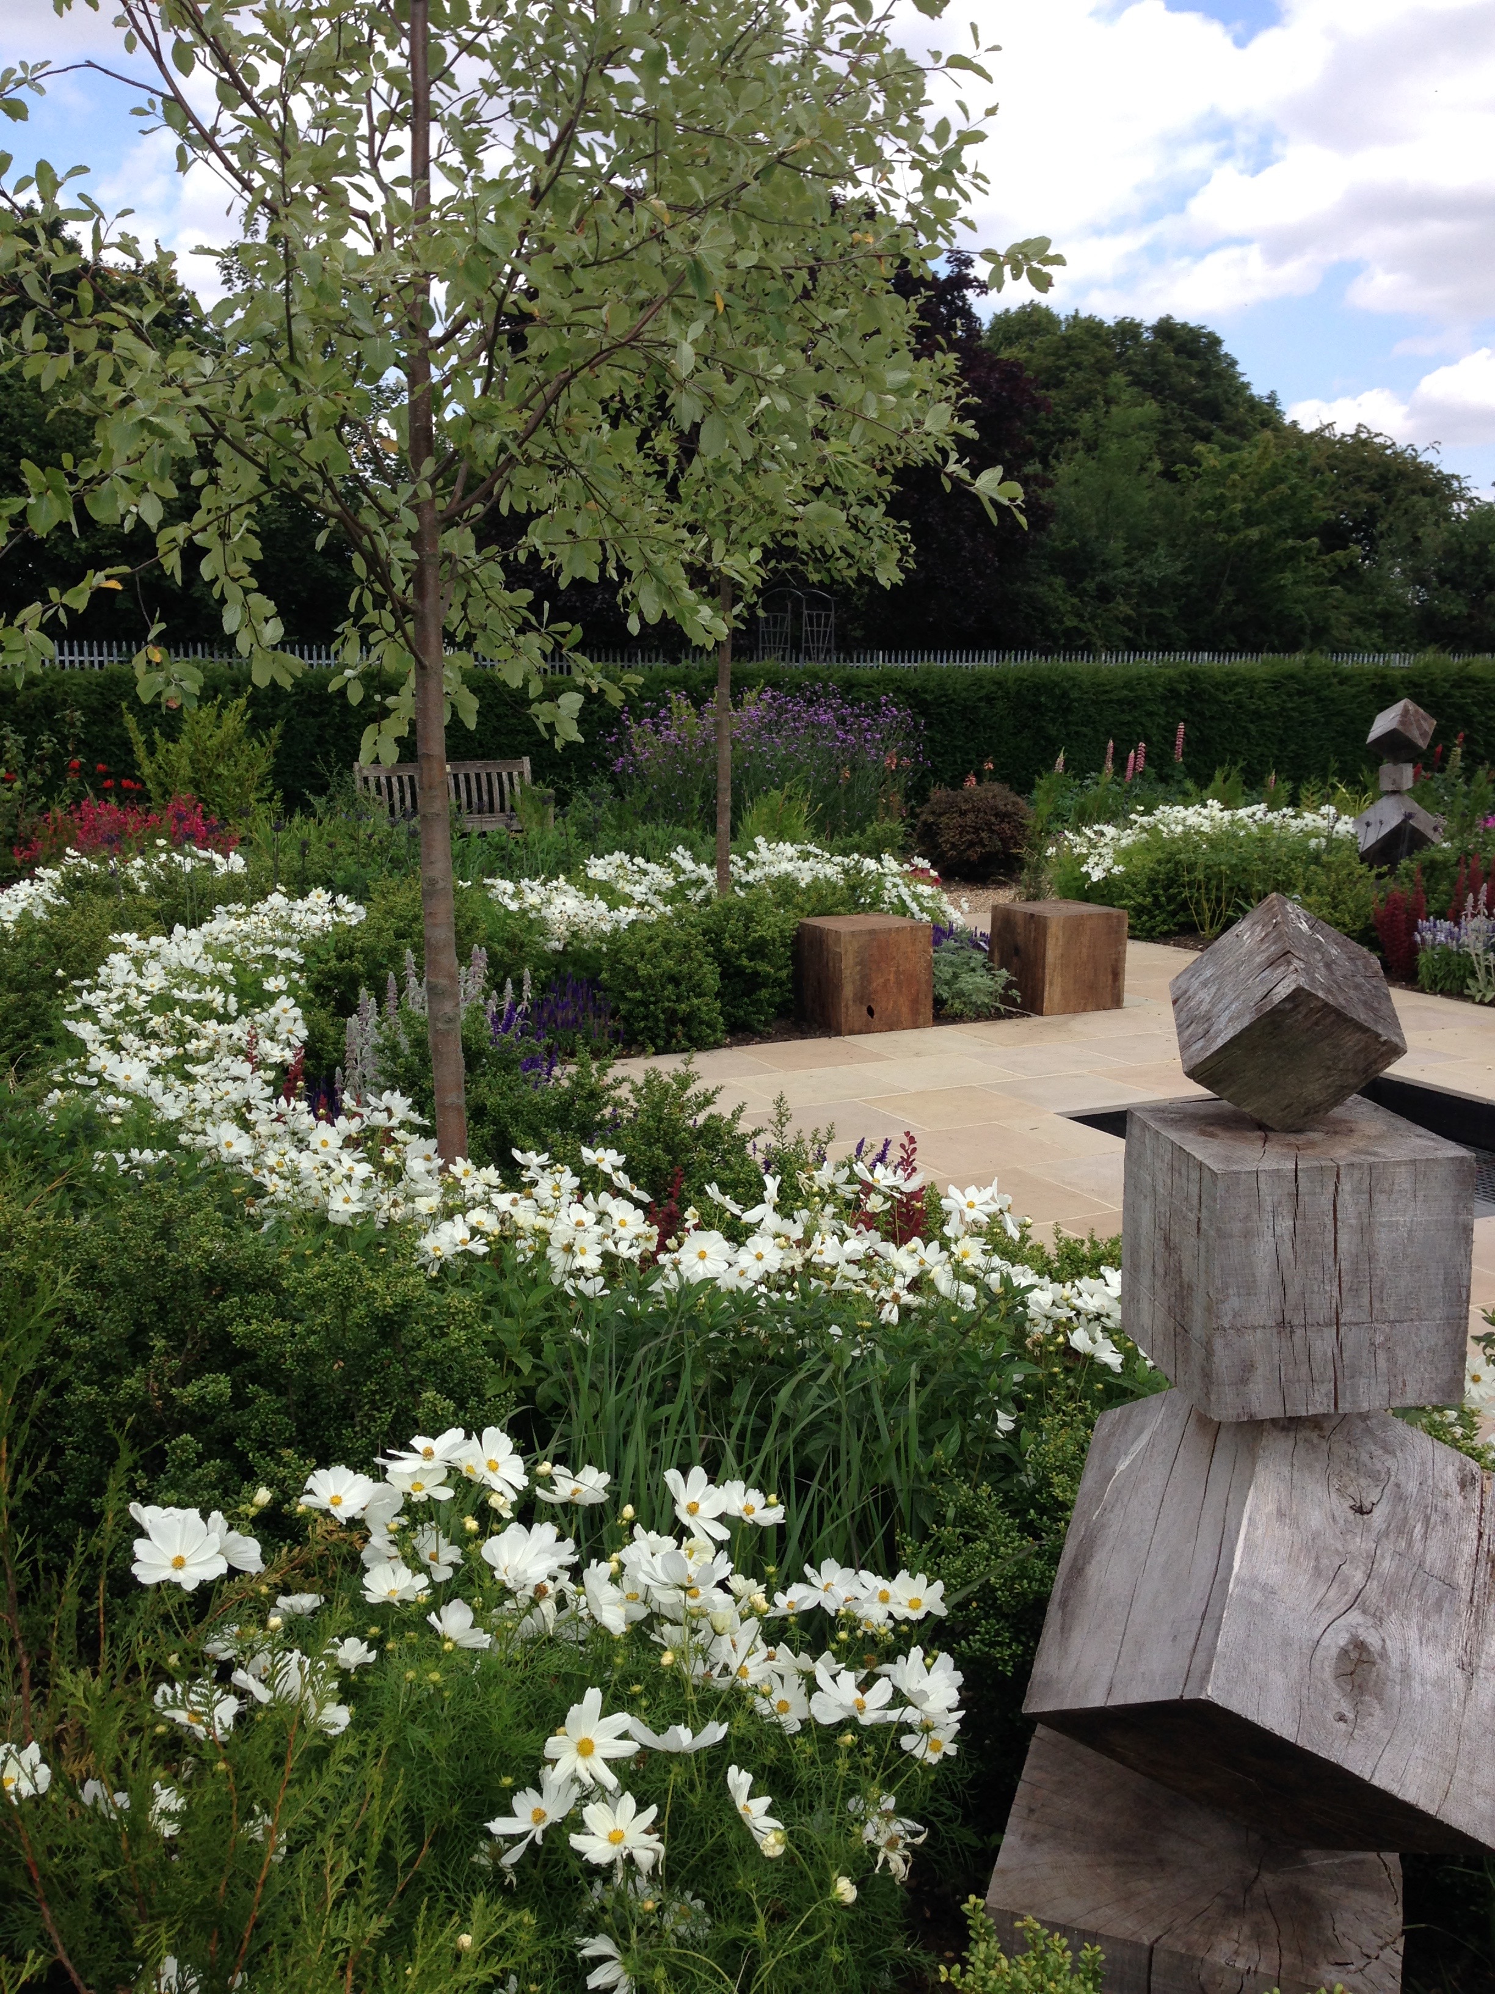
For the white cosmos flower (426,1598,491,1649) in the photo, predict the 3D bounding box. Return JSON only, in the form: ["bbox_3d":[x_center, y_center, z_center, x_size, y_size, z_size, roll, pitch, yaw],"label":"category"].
[{"bbox_3d":[-0.254,0.553,1.680,0.062,0.035,0.062,36,-11,-30],"label":"white cosmos flower"}]

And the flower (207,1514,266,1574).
[{"bbox_3d":[-0.469,0.495,1.720,0.070,0.030,0.074,31,21,21],"label":"flower"}]

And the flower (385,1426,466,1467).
[{"bbox_3d":[-0.311,0.435,1.830,0.080,0.026,0.072,6,22,31],"label":"flower"}]

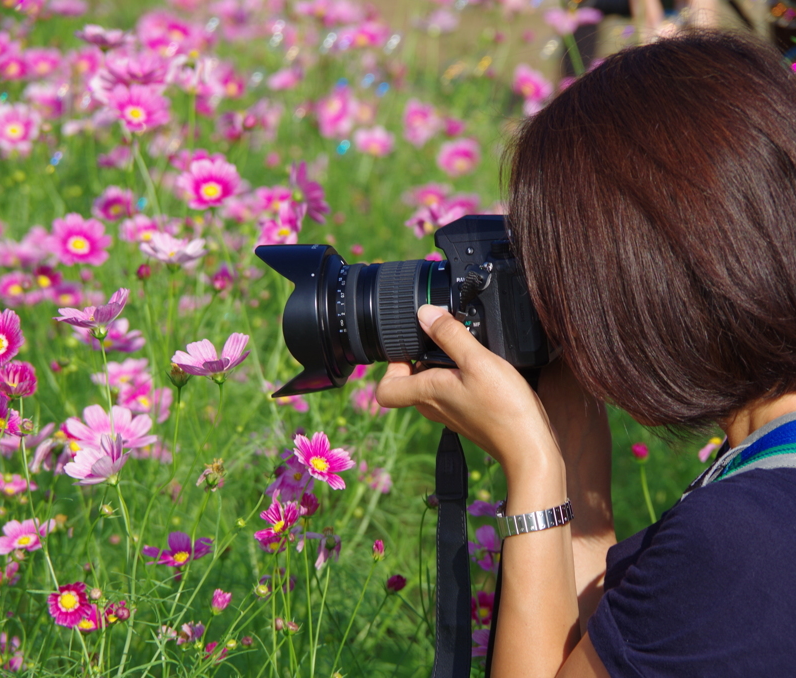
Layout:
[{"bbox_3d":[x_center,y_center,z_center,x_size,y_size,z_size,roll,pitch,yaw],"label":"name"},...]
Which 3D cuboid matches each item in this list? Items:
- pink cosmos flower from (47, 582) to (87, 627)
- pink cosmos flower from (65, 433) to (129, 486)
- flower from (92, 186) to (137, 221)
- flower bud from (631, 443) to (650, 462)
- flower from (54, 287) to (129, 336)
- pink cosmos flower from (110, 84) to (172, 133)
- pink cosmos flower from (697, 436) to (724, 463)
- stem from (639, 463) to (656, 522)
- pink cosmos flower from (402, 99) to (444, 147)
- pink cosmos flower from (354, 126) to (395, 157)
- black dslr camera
[{"bbox_3d":[-0.212,0.172,3.700,0.028,0.030,0.012,-1,-14,-3],"label":"pink cosmos flower"},{"bbox_3d":[-0.198,0.078,3.760,0.042,0.031,0.040,-15,6,23],"label":"pink cosmos flower"},{"bbox_3d":[-0.212,-0.101,4.280,0.036,0.034,0.017,-2,-25,-8],"label":"flower"},{"bbox_3d":[0.182,0.085,4.300,0.013,0.015,0.013,0,6,0],"label":"flower bud"},{"bbox_3d":[-0.221,-0.018,4.150,0.053,0.024,0.051,-21,3,0],"label":"flower"},{"bbox_3d":[-0.216,-0.193,4.800,0.052,0.050,0.020,-1,-36,-8],"label":"pink cosmos flower"},{"bbox_3d":[0.232,0.081,4.200,0.033,0.022,0.032,0,11,0],"label":"pink cosmos flower"},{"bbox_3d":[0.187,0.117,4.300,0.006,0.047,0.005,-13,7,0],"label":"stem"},{"bbox_3d":[0.027,-0.238,6.300,0.041,0.048,0.018,3,-11,15],"label":"pink cosmos flower"},{"bbox_3d":[-0.025,-0.214,6.200,0.041,0.018,0.038,0,41,0],"label":"pink cosmos flower"},{"bbox_3d":[0.011,-0.024,3.780,0.202,0.107,0.130,-6,5,10],"label":"black dslr camera"}]

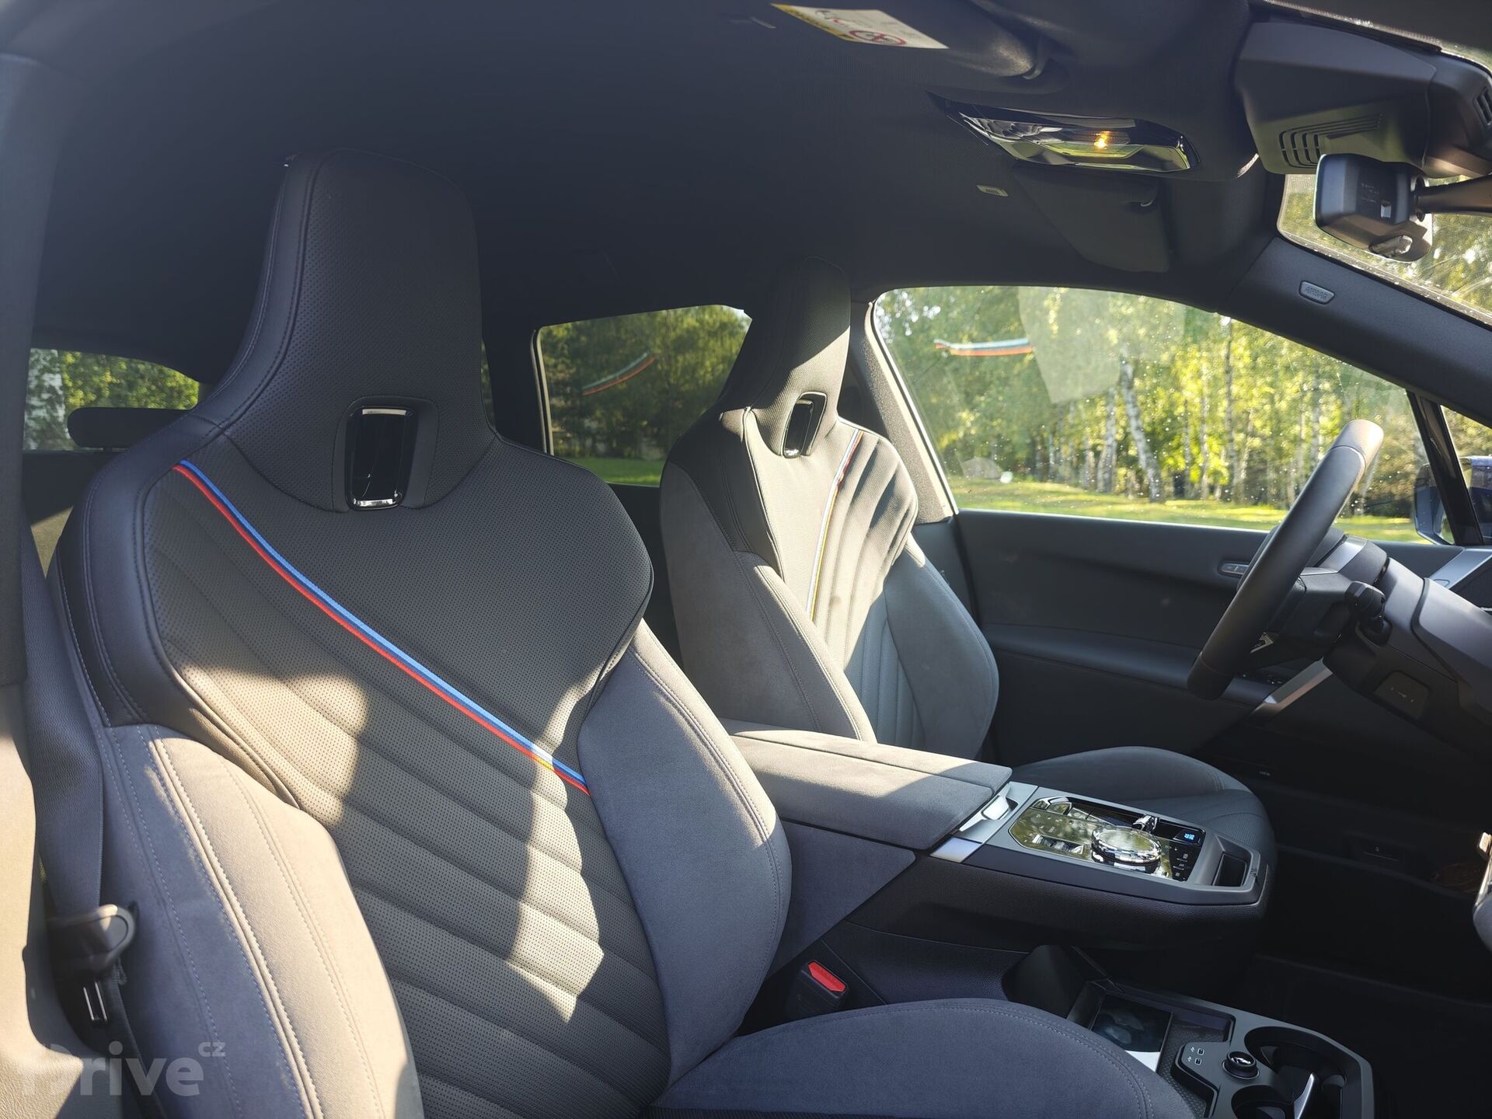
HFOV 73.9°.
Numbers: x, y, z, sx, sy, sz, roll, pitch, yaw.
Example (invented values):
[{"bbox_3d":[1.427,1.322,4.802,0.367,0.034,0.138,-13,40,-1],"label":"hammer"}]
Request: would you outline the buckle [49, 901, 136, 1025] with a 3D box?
[{"bbox_3d":[-0.416,0.257,0.630,0.057,0.076,0.023,-7,6,10],"label":"buckle"}]

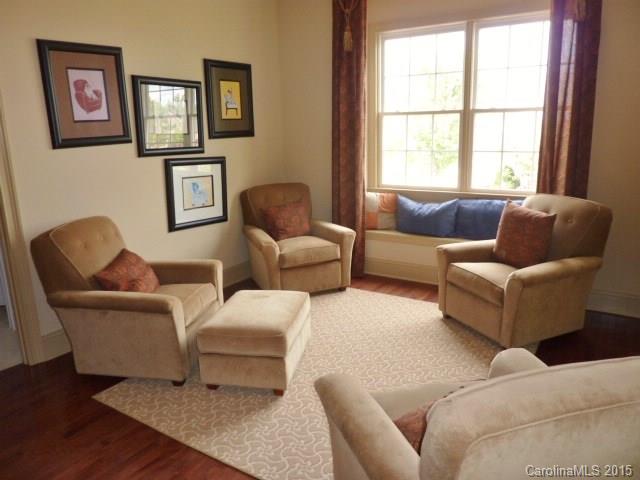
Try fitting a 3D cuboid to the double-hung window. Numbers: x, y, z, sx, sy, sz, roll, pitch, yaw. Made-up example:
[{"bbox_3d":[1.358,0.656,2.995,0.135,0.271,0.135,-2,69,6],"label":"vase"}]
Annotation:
[{"bbox_3d":[1.417,-1.250,4.436,1.901,1.594,0.096,8,15,32],"label":"double-hung window"}]

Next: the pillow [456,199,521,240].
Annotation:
[{"bbox_3d":[1.632,-0.169,4.431,0.636,0.394,0.163,8,0,32],"label":"pillow"}]

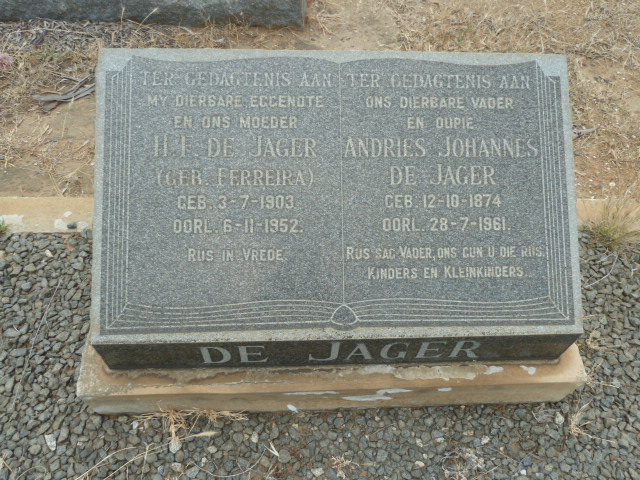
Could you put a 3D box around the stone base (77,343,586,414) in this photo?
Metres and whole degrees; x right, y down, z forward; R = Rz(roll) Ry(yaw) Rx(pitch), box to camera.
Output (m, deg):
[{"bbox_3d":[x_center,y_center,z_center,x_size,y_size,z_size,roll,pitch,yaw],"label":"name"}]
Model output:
[{"bbox_3d":[0.024,0.112,1.106,0.950,0.133,0.475,0,57,-4],"label":"stone base"}]

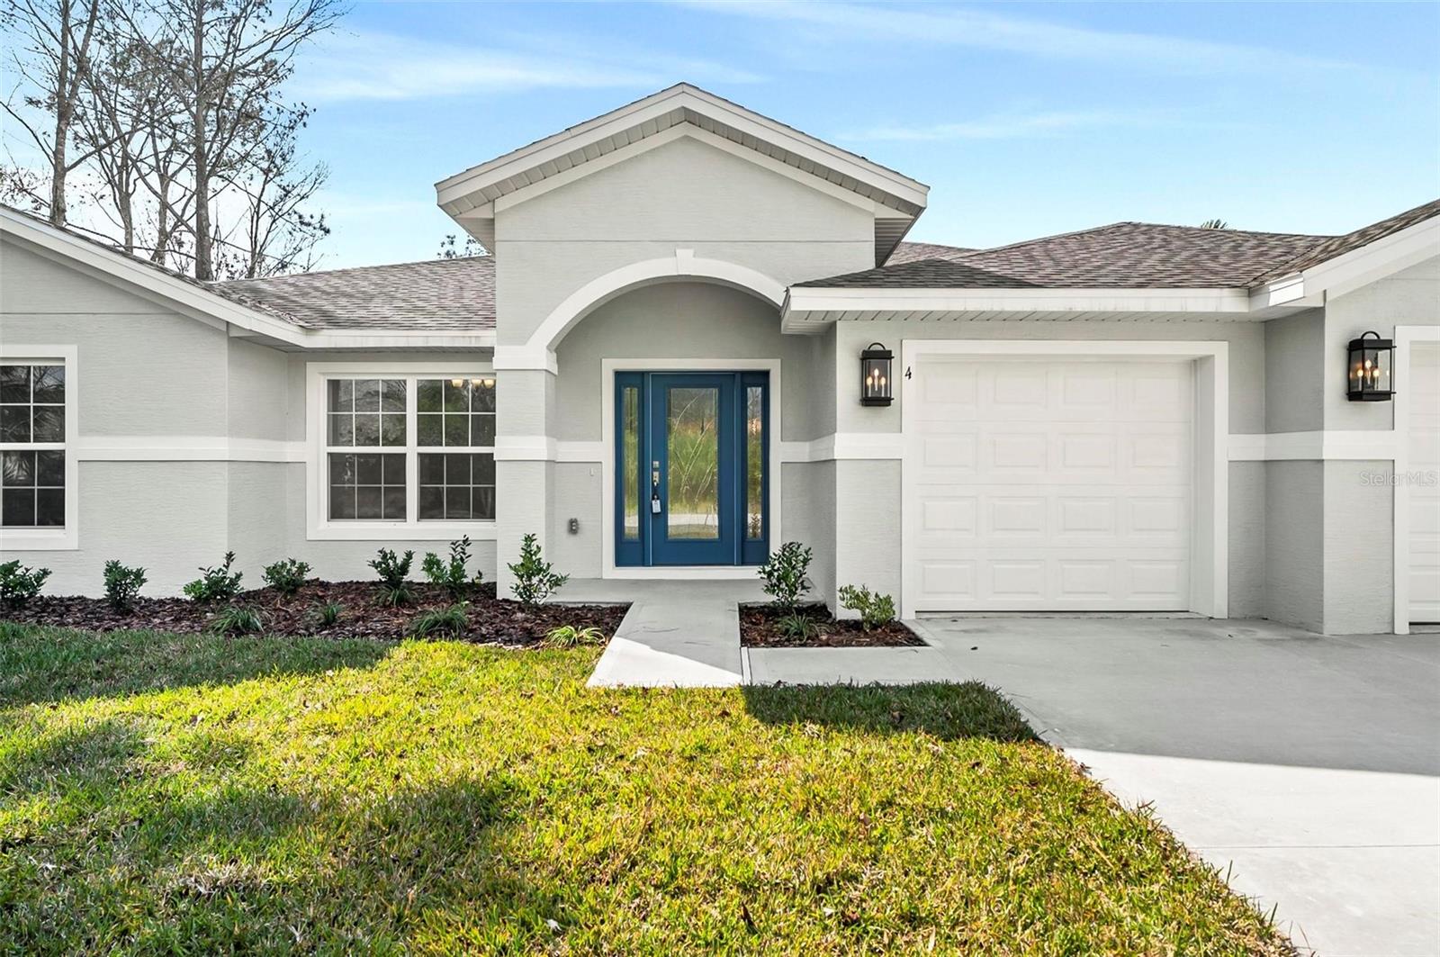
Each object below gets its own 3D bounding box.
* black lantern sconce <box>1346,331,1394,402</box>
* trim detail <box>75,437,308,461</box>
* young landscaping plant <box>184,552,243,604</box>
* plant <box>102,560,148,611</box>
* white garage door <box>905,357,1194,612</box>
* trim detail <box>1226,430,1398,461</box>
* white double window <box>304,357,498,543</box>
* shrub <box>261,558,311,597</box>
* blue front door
[{"bbox_3d":[4.710,-0.807,5.490,0.260,0.505,0.155,0,1,0],"label":"black lantern sconce"},{"bbox_3d":[-5.050,-0.270,7.360,1.480,0.210,1.100,0,1,0],"label":"trim detail"},{"bbox_3d":[-4.589,0.902,6.880,0.500,0.450,0.430,0,1,0],"label":"young landscaping plant"},{"bbox_3d":[-5.190,0.932,6.620,0.380,0.430,0.370,0,1,0],"label":"plant"},{"bbox_3d":[2.800,0.055,6.430,2.440,2.140,0.090,0,1,0],"label":"white garage door"},{"bbox_3d":[4.530,-0.250,5.840,0.830,0.210,0.640,0,1,0],"label":"trim detail"},{"bbox_3d":[-3.200,-0.285,7.920,2.200,1.860,0.100,0,1,0],"label":"white double window"},{"bbox_3d":[-3.950,0.905,6.920,0.420,0.360,0.400,0,1,0],"label":"shrub"},{"bbox_3d":[-0.302,-0.096,8.160,1.650,2.100,0.120,0,1,0],"label":"blue front door"}]

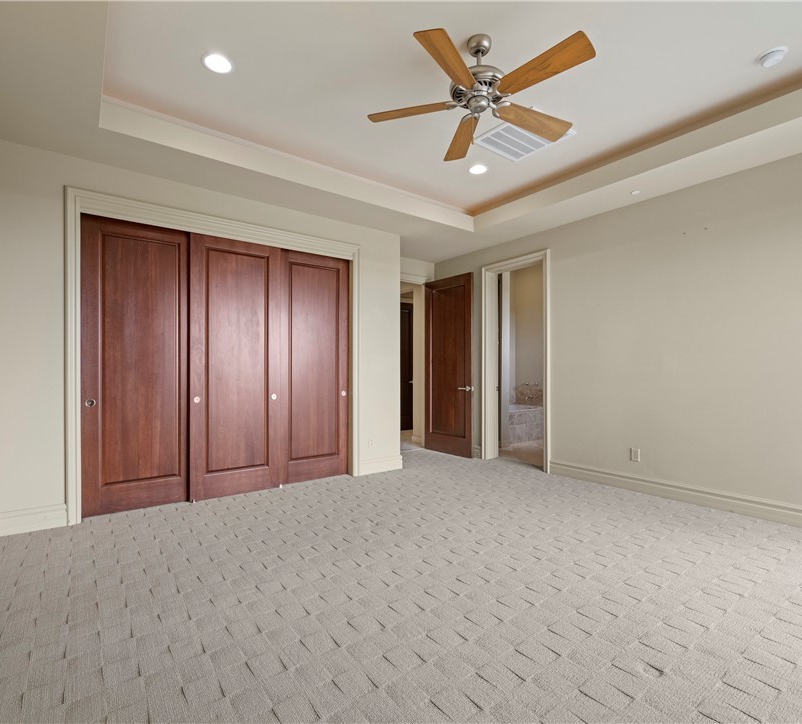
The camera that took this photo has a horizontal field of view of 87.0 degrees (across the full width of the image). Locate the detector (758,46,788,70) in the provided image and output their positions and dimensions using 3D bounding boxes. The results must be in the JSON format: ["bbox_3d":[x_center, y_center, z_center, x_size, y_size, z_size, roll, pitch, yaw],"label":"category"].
[{"bbox_3d":[2.275,-1.860,2.592,0.147,0.047,0.147,1,-1,-37],"label":"detector"}]

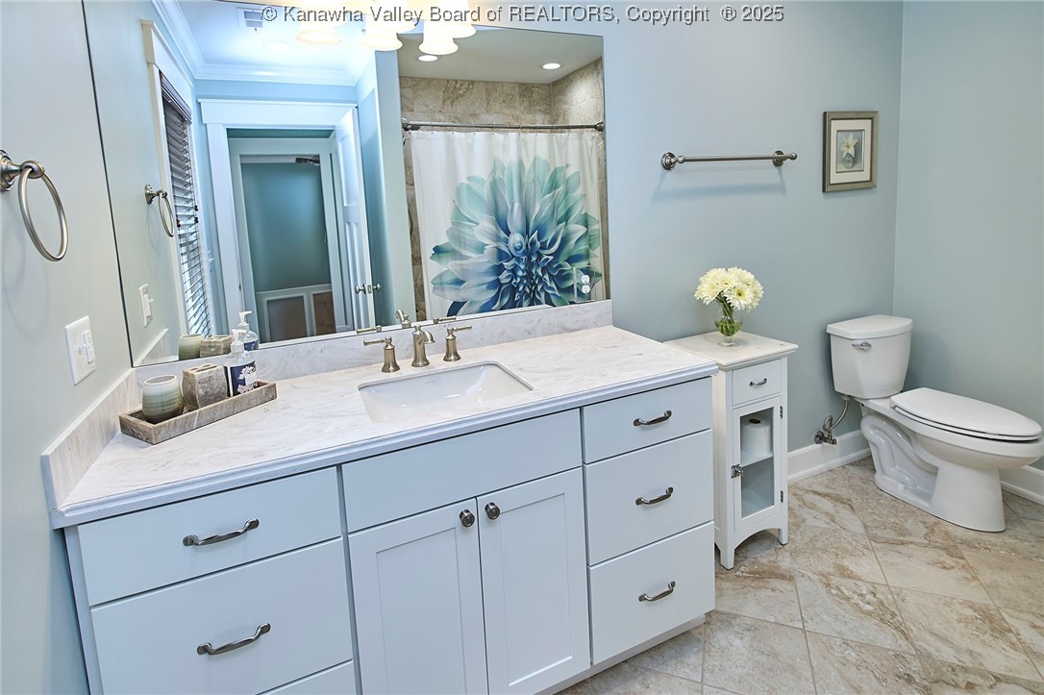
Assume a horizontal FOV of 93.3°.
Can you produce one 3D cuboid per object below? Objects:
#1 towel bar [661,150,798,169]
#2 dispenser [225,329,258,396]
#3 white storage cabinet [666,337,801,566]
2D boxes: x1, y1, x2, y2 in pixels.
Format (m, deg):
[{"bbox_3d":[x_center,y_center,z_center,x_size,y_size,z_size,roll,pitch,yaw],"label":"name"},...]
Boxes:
[{"bbox_3d":[0.865,-0.756,1.993,0.665,0.066,0.082,-9,11,-23],"label":"towel bar"},{"bbox_3d":[-0.770,0.046,1.350,0.073,0.187,0.070,-2,11,15],"label":"dispenser"},{"bbox_3d":[0.844,0.401,1.997,0.390,0.800,0.325,-9,11,-23],"label":"white storage cabinet"}]

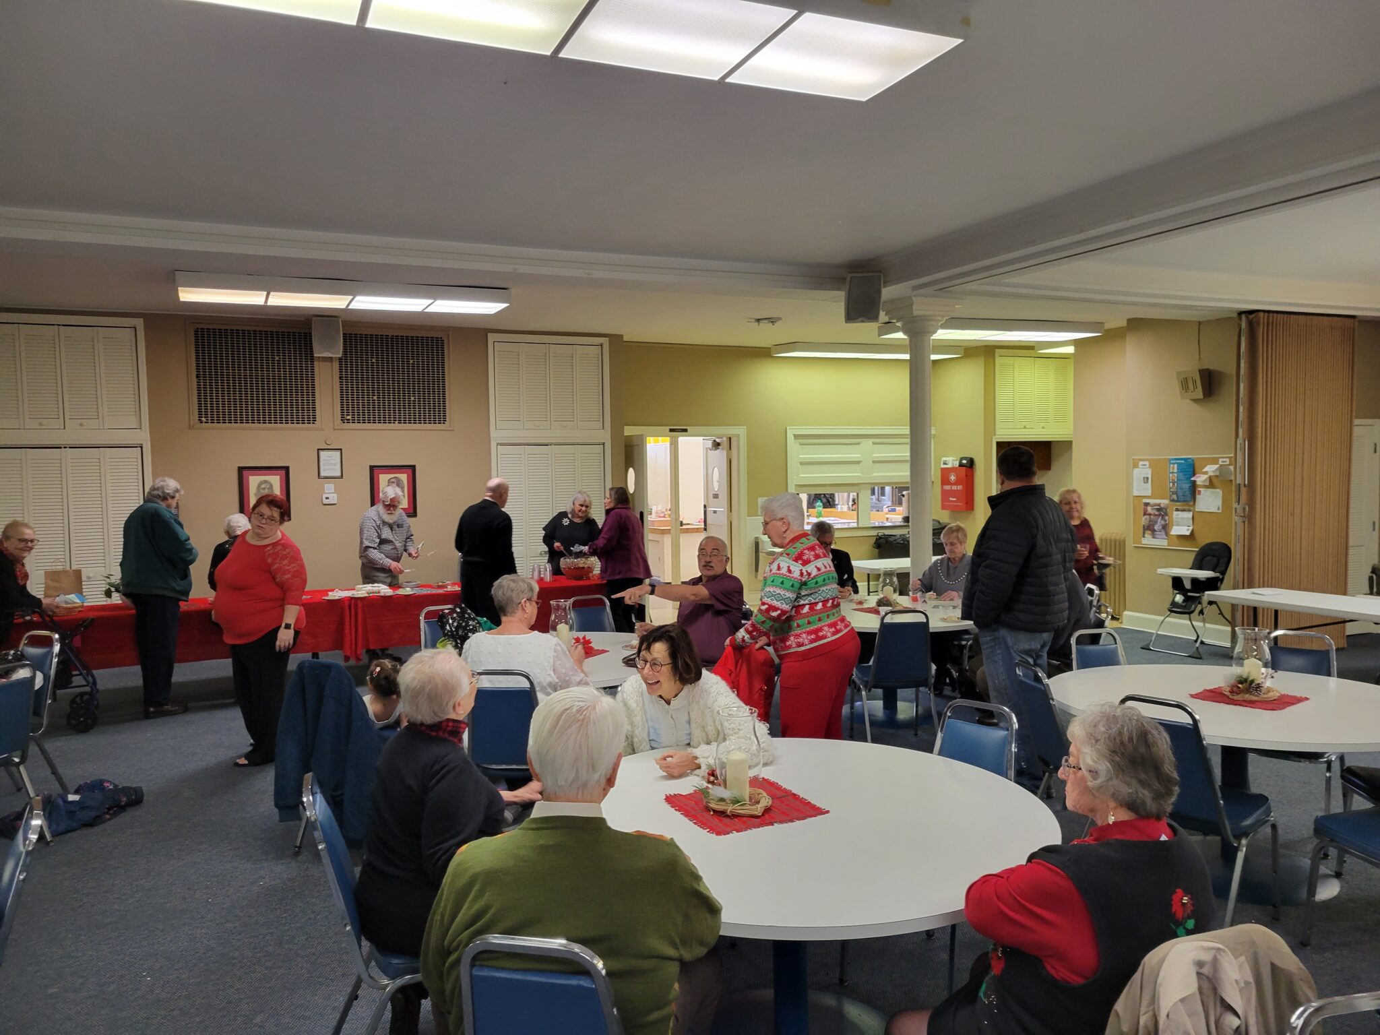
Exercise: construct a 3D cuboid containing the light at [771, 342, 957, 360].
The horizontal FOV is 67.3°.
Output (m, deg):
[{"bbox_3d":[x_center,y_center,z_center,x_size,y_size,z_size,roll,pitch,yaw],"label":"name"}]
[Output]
[{"bbox_3d":[2.212,-2.055,12.813,2.360,0.125,0.590,-2,3,-23],"label":"light"}]

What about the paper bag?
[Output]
[{"bbox_3d":[-4.494,0.527,7.454,0.235,0.290,0.130,-2,3,-26],"label":"paper bag"}]

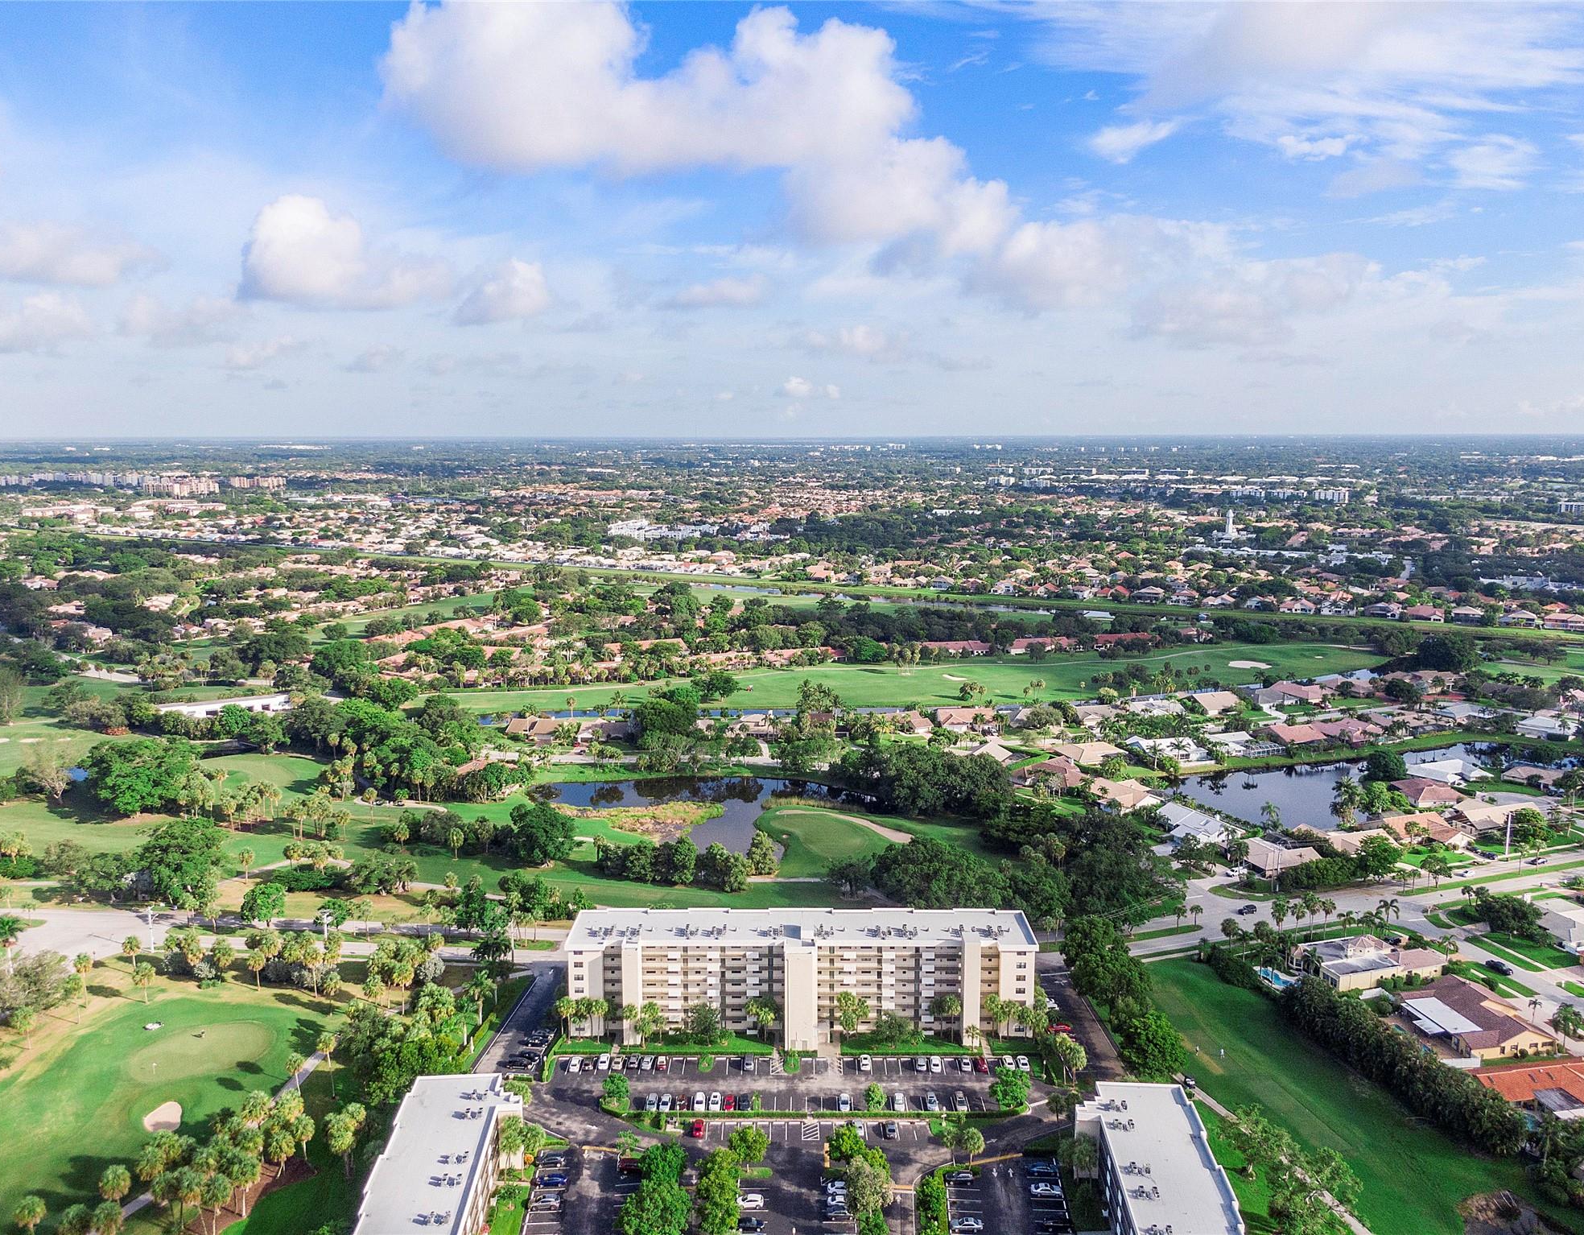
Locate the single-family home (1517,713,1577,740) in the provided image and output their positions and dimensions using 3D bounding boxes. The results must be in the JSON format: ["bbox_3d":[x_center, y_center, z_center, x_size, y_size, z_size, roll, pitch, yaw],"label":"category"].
[{"bbox_3d":[301.676,43.452,456.546,20.000,5.600,18.500,-9,13,-42],"label":"single-family home"}]

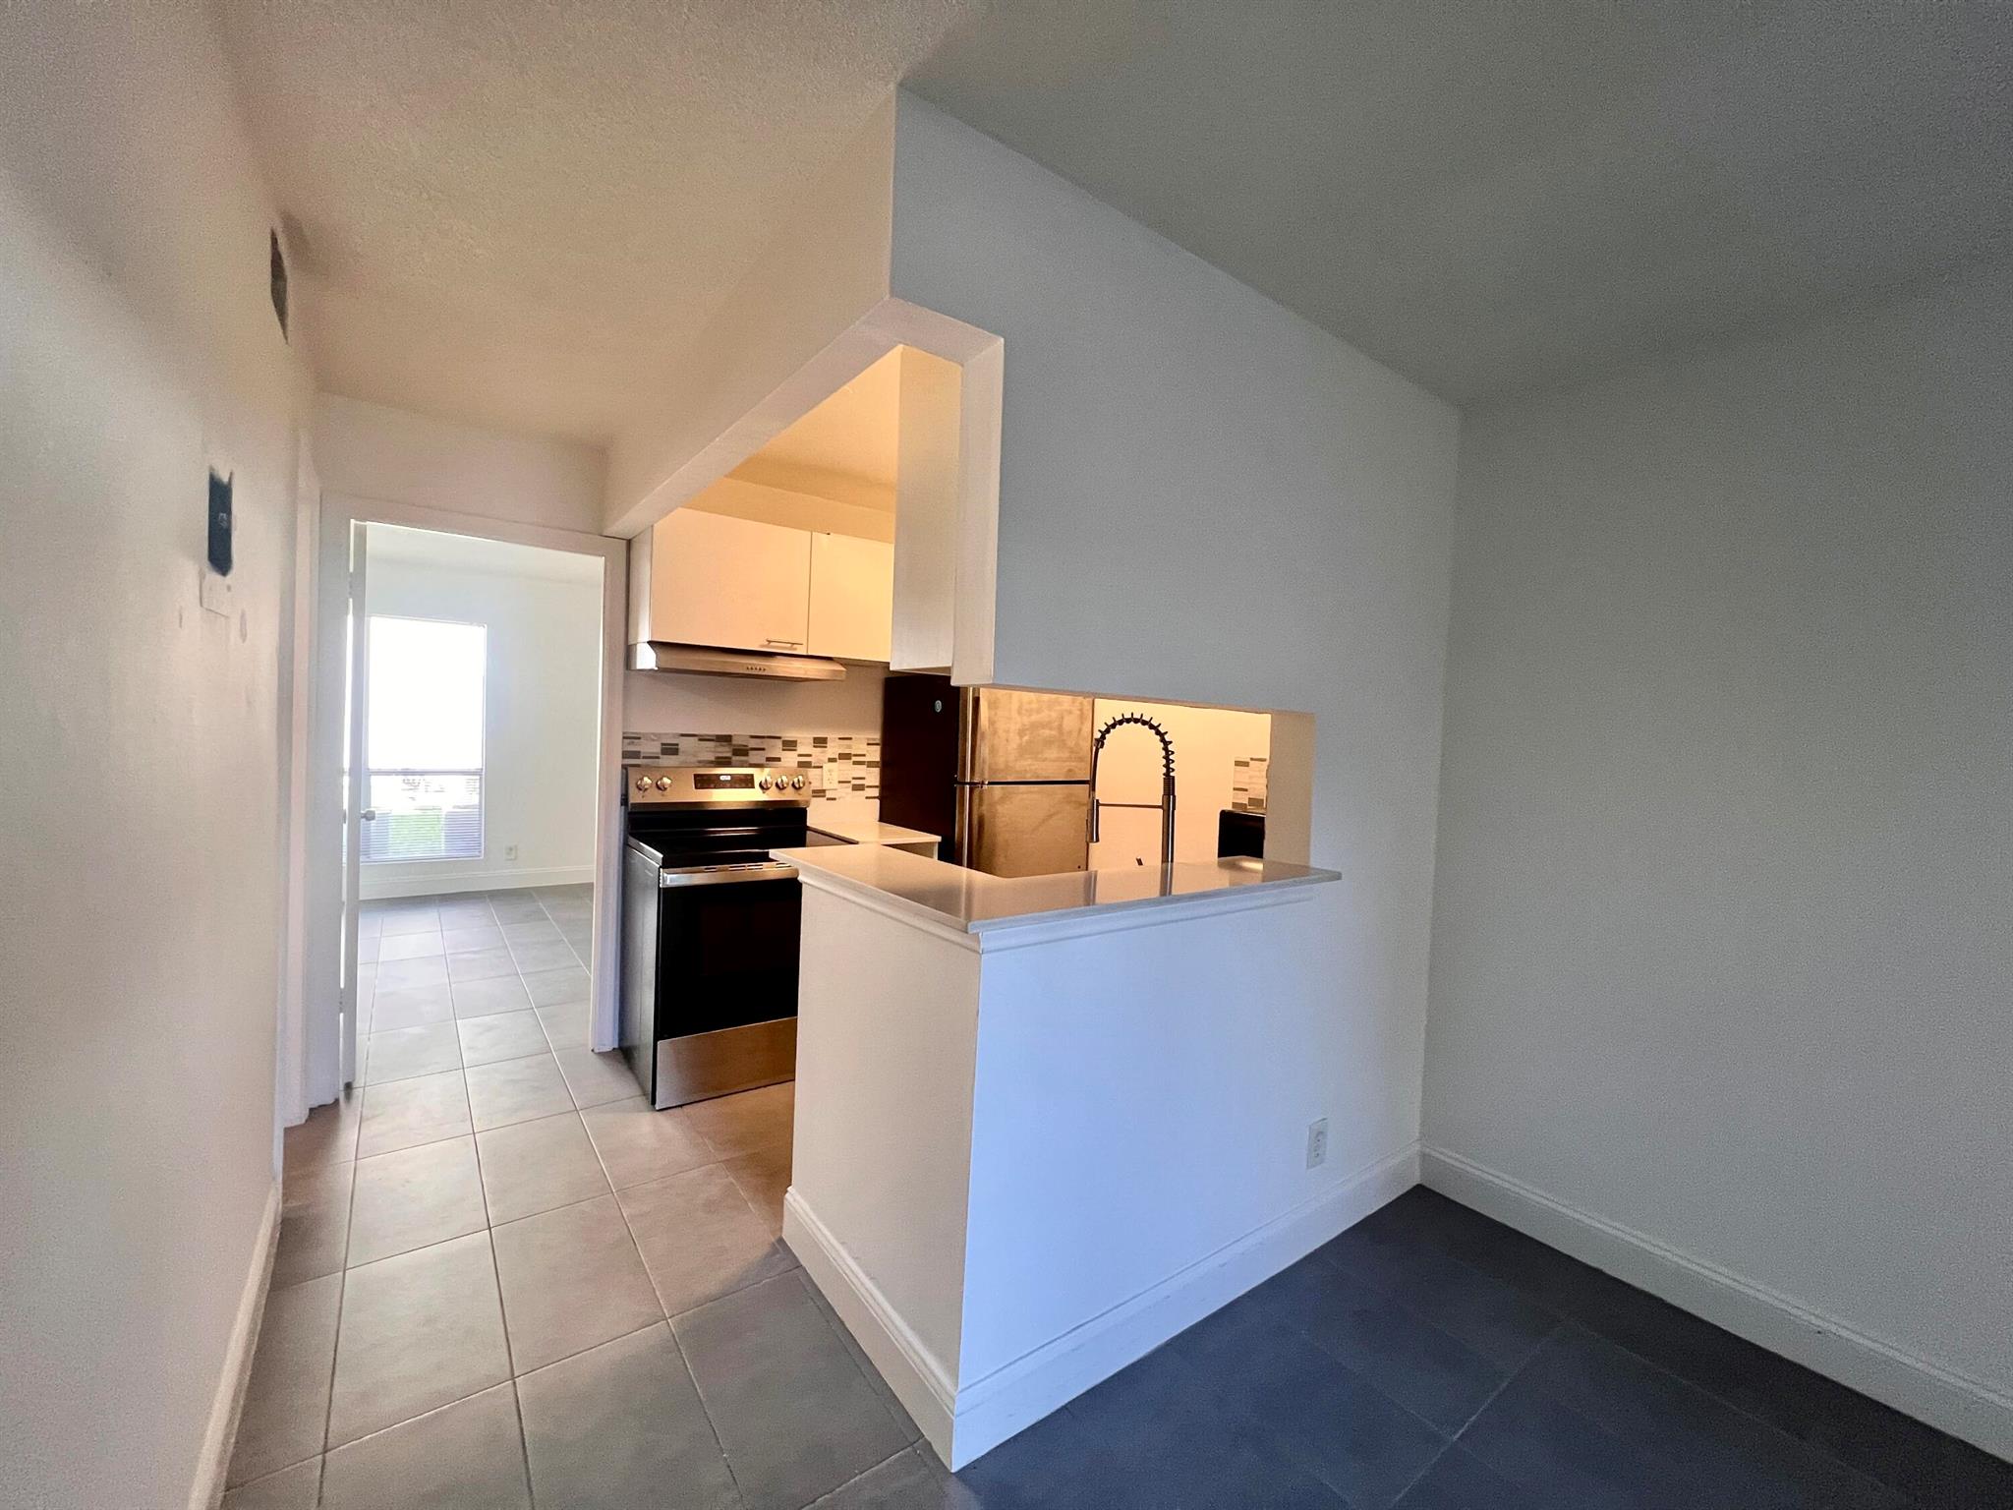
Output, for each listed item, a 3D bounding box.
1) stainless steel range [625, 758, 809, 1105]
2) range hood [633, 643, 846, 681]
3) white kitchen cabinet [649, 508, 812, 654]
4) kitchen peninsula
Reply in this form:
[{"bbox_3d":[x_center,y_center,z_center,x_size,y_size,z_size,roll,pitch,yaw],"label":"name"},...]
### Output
[{"bbox_3d":[-1.125,0.668,3.205,0.763,1.205,0.730,2,1,-36],"label":"stainless steel range"},{"bbox_3d":[-1.171,-0.389,3.303,0.764,0.122,0.530,2,1,-36],"label":"range hood"},{"bbox_3d":[-1.254,-0.724,3.347,0.650,0.545,0.340,2,1,-36],"label":"white kitchen cabinet"},{"bbox_3d":[0.165,0.816,2.167,1.340,1.030,0.990,2,1,-36],"label":"kitchen peninsula"}]

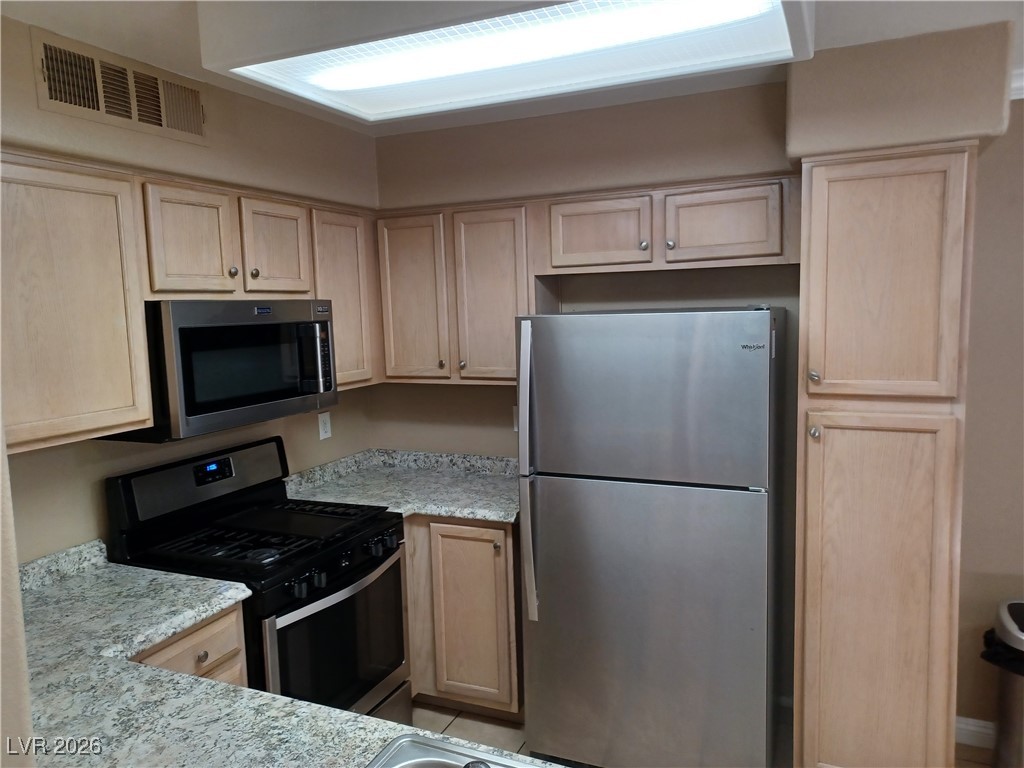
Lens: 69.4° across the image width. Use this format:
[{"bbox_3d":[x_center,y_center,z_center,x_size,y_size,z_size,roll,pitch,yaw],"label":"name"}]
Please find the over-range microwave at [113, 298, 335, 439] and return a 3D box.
[{"bbox_3d":[-1.035,-0.082,2.641,0.408,0.423,0.759,1,7,24],"label":"over-range microwave"}]

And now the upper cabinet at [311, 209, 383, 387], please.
[{"bbox_3d":[-0.825,-0.357,3.210,0.316,0.751,0.479,1,7,24],"label":"upper cabinet"}]

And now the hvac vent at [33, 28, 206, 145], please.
[{"bbox_3d":[-1.124,-0.860,2.190,0.027,0.210,0.576,1,7,24],"label":"hvac vent"}]

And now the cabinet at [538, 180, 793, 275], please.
[{"bbox_3d":[0.603,-0.601,2.953,0.987,0.302,0.316,1,7,24],"label":"cabinet"}]

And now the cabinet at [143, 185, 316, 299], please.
[{"bbox_3d":[-1.086,-0.477,2.622,0.316,0.369,0.772,1,7,24],"label":"cabinet"}]

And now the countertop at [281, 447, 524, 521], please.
[{"bbox_3d":[-0.391,0.451,3.272,1.085,0.128,0.785,1,7,24],"label":"countertop"}]

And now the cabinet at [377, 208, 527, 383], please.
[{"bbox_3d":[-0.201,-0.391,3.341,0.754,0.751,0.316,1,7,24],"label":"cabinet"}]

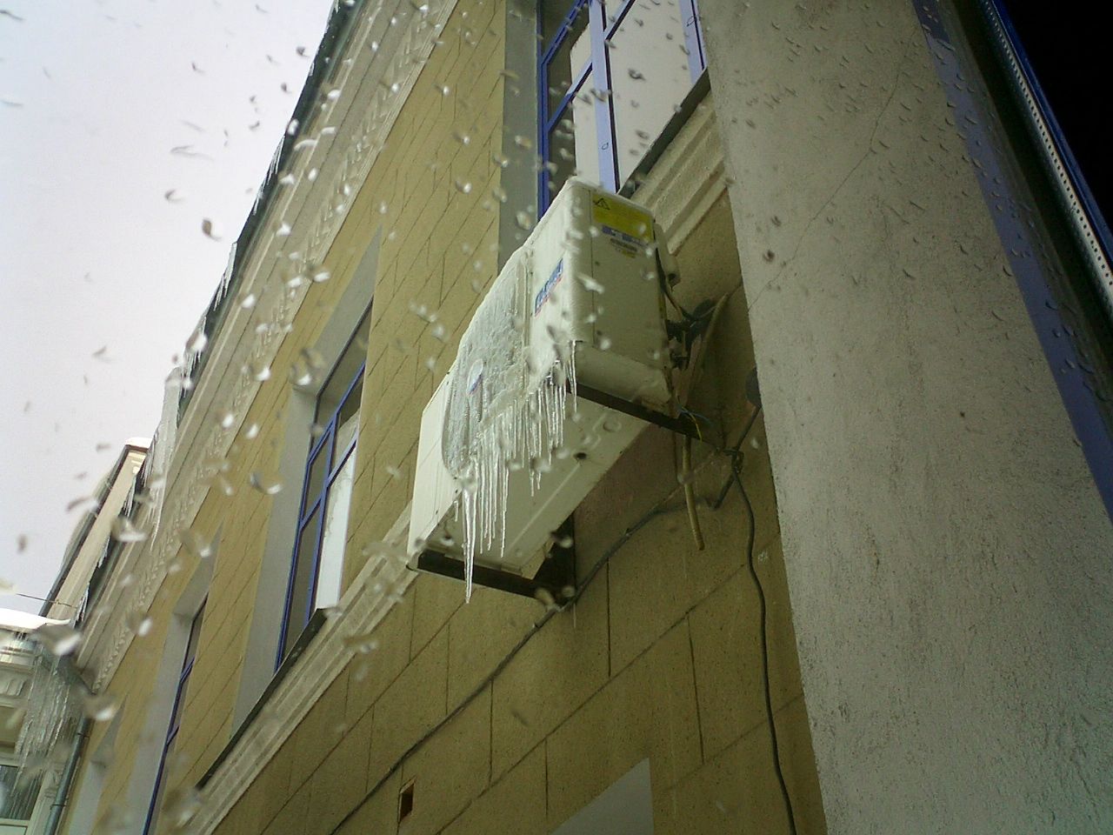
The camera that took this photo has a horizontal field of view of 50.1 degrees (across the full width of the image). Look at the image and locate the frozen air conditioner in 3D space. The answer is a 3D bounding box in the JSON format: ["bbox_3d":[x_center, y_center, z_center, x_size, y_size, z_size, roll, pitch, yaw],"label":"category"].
[{"bbox_3d":[-0.047,-0.047,2.829,0.268,0.536,0.842,19,-45,-21],"label":"frozen air conditioner"}]

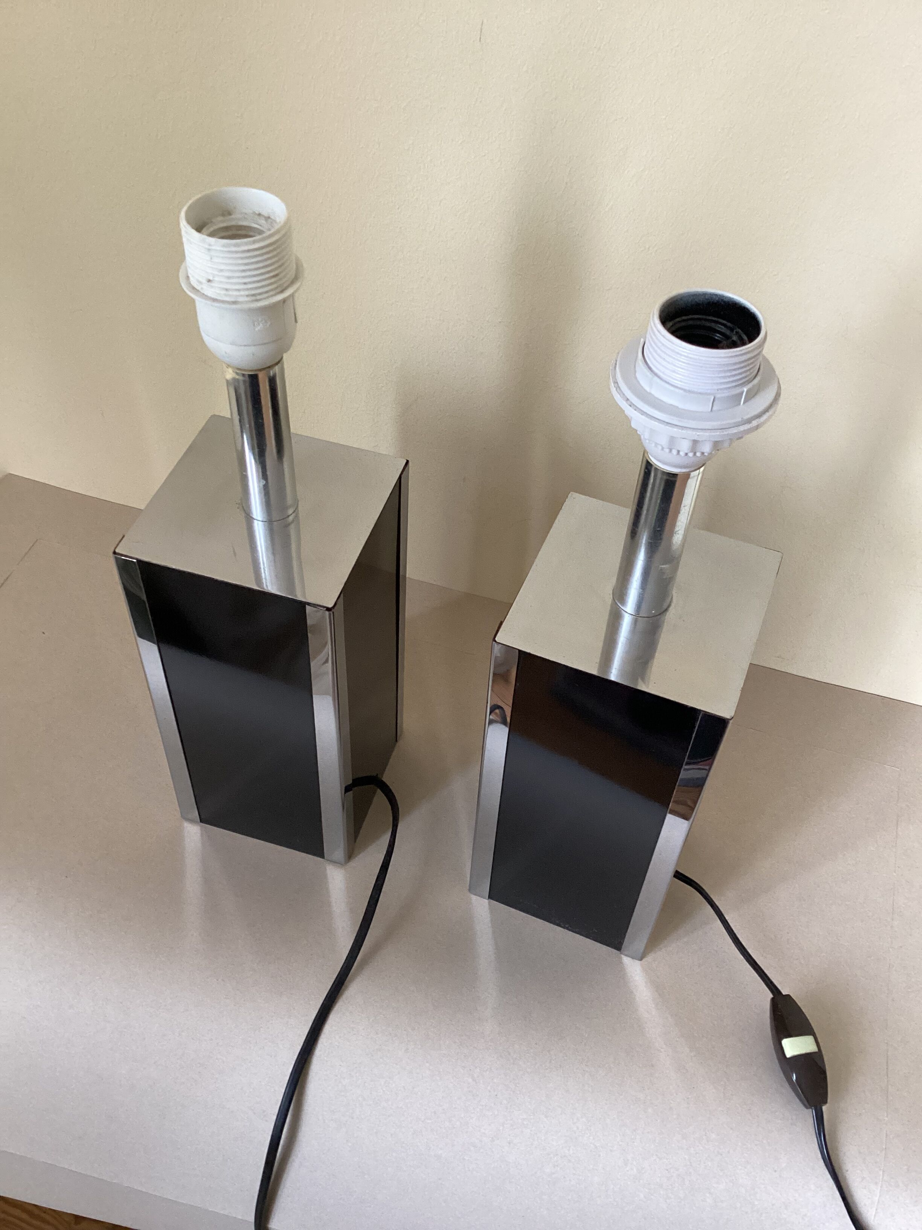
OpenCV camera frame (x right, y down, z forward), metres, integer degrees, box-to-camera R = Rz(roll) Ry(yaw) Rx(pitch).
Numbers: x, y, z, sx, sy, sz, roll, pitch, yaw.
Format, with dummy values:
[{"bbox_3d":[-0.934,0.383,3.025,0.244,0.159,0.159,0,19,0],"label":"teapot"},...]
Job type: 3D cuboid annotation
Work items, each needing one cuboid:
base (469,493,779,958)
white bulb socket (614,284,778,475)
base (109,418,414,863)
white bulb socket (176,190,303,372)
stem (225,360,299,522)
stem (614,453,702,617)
[{"bbox_3d":[0.074,0.064,0.556,0.101,0.218,0.101,18,50,12],"label":"base"},{"bbox_3d":[0.083,-0.081,0.395,0.061,0.058,0.061,18,50,12],"label":"white bulb socket"},{"bbox_3d":[-0.093,0.022,0.582,0.101,0.218,0.101,14,49,9],"label":"base"},{"bbox_3d":[-0.082,-0.124,0.418,0.046,0.060,0.046,2,48,-2],"label":"white bulb socket"},{"bbox_3d":[-0.085,-0.077,0.471,0.025,0.081,0.025,2,48,-2],"label":"stem"},{"bbox_3d":[0.080,-0.035,0.445,0.025,0.079,0.025,18,50,12],"label":"stem"}]

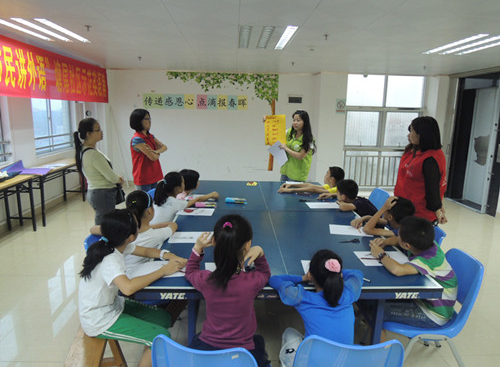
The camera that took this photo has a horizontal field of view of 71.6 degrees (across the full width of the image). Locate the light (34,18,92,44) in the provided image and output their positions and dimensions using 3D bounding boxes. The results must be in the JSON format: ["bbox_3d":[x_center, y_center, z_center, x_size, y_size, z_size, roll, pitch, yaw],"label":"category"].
[{"bbox_3d":[-2.091,-1.744,3.961,0.130,0.070,1.200,0,11,-2],"label":"light"}]

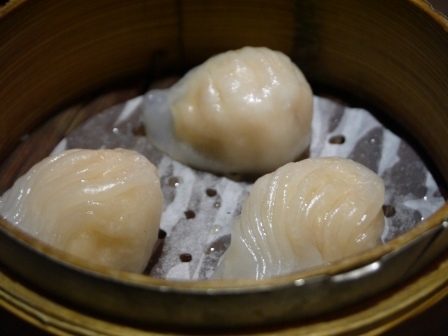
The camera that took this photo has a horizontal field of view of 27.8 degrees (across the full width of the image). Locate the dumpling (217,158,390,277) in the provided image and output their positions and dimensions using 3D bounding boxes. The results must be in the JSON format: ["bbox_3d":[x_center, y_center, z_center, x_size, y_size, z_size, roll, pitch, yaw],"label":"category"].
[{"bbox_3d":[0.021,0.013,0.250,0.052,0.033,0.038,-17,44,-18],"label":"dumpling"}]

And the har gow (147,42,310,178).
[{"bbox_3d":[0.002,-0.020,0.288,0.054,0.033,0.038,3,42,3],"label":"har gow"}]

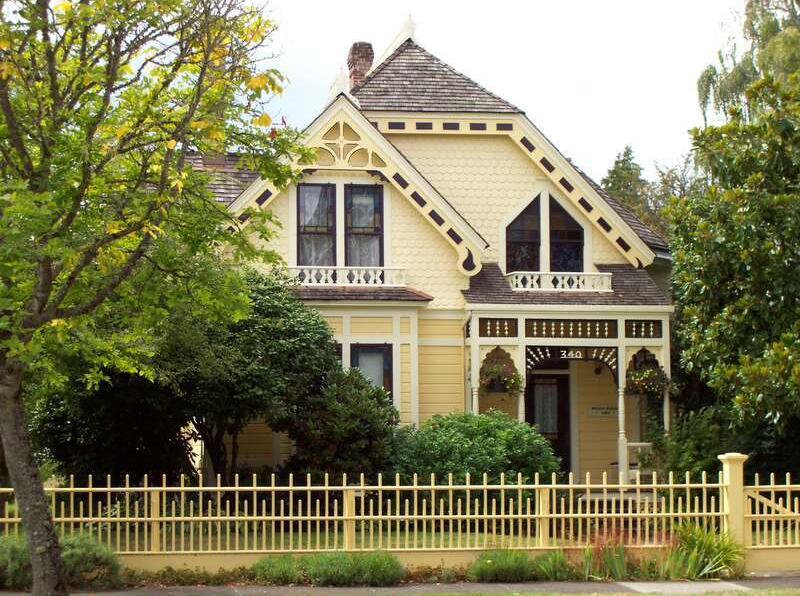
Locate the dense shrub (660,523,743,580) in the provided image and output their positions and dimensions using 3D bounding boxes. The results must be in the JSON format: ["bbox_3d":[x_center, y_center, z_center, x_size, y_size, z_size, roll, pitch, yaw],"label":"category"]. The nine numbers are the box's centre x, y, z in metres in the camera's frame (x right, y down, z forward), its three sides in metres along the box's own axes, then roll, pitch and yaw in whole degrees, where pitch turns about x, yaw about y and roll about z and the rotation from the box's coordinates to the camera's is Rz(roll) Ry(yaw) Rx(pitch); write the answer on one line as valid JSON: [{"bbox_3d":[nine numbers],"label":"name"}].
[{"bbox_3d":[3.324,2.762,20.859,0.872,0.579,0.700,0,-4,-9],"label":"dense shrub"}]

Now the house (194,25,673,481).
[{"bbox_3d":[0.349,-0.614,41.709,9.900,10.184,10.200,0,-4,-9],"label":"house"}]

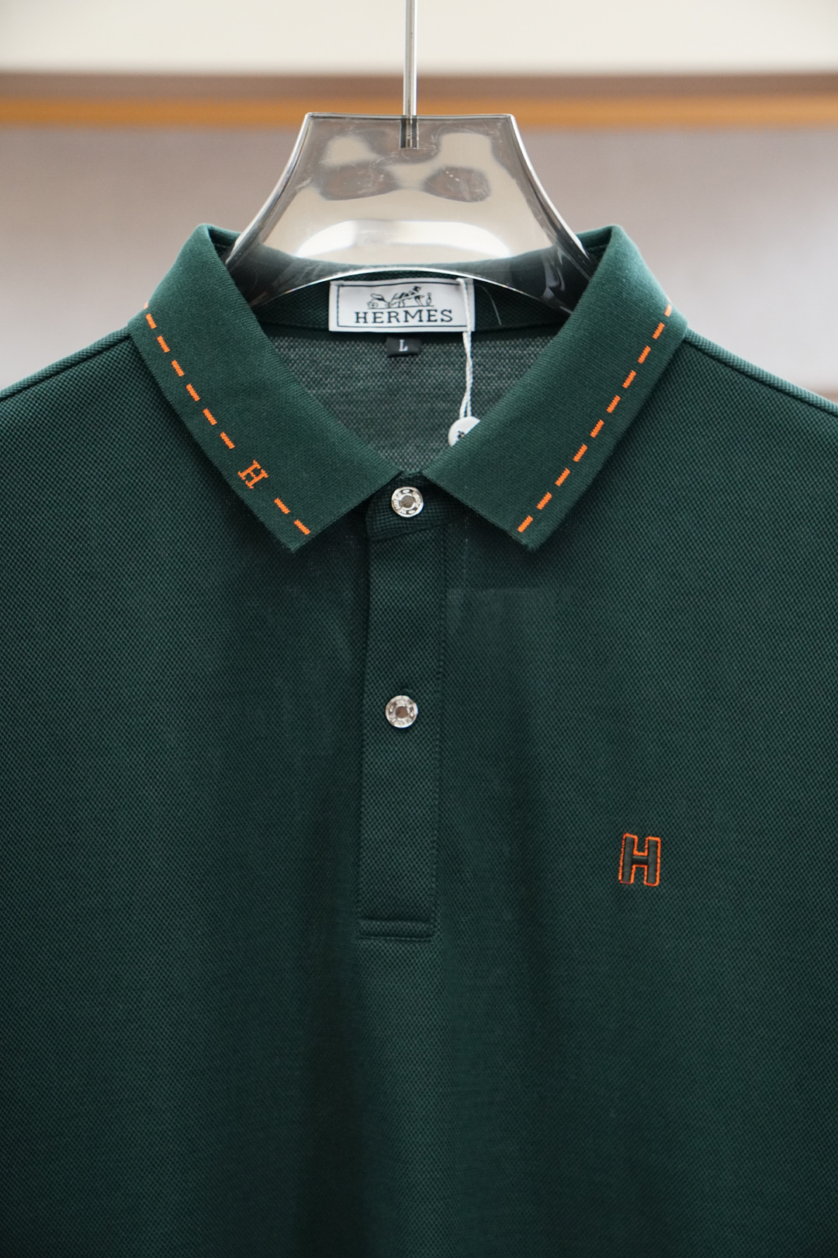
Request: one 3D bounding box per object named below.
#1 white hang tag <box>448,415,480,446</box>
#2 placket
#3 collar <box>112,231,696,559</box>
[{"bbox_3d":[0.019,-0.075,0.905,0.015,0.015,0.003,1,3,0],"label":"white hang tag"},{"bbox_3d":[-0.007,0.029,0.872,0.031,0.172,0.014,1,-2,0],"label":"placket"},{"bbox_3d":[-0.005,-0.093,0.902,0.216,0.131,0.090,1,3,0],"label":"collar"}]

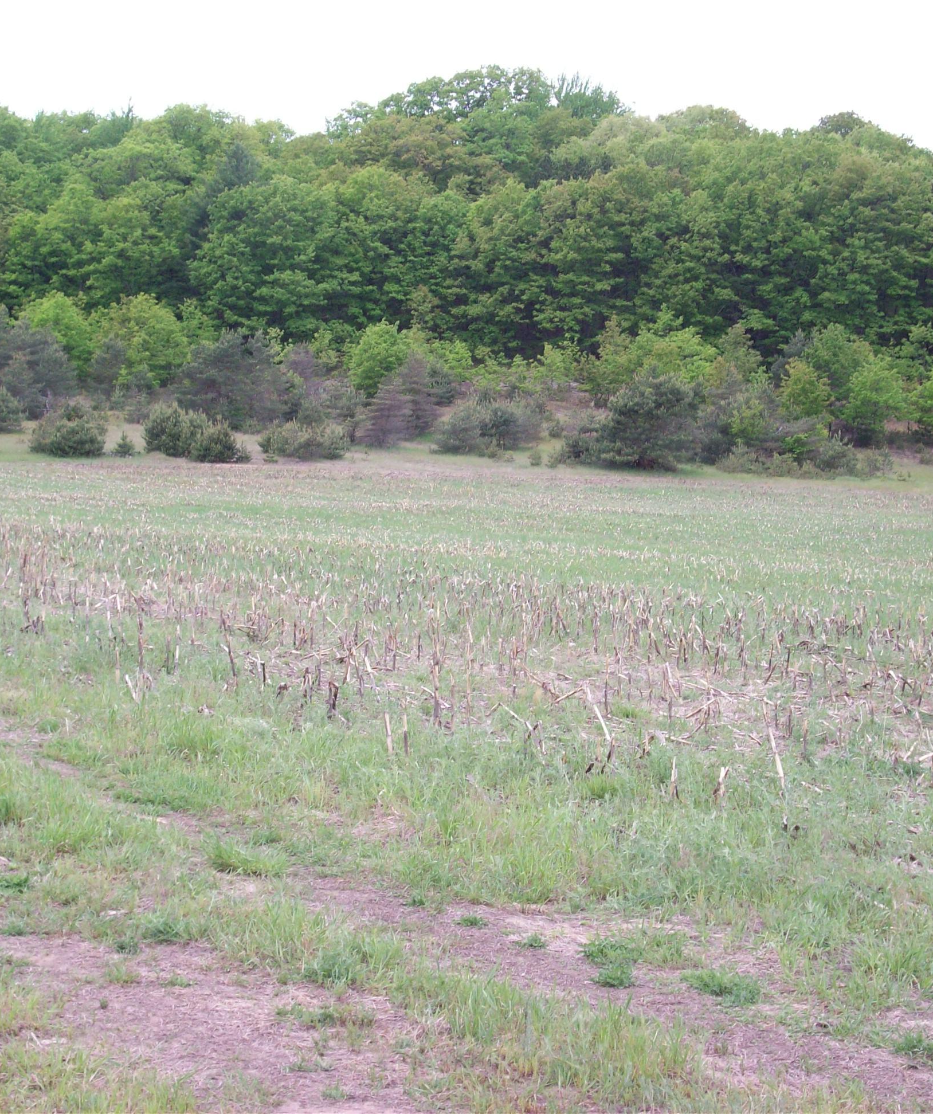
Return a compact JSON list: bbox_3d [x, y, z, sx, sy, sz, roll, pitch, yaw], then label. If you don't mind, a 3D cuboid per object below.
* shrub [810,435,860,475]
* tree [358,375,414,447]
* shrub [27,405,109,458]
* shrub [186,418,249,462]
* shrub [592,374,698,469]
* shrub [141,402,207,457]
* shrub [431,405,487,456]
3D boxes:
[{"bbox_3d":[8.586,-2.380,54.000,1.154,0.918,1.107,0,4,0],"label":"shrub"},{"bbox_3d":[-2.453,-4.462,71.000,1.690,2.138,1.620,0,4,0],"label":"tree"},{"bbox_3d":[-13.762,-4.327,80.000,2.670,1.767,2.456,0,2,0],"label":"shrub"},{"bbox_3d":[-6.629,-3.105,62.000,1.626,1.175,1.559,0,4,0],"label":"shrub"},{"bbox_3d":[4.502,-3.369,58.000,2.564,2.339,2.458,0,4,0],"label":"shrub"},{"bbox_3d":[-8.108,-3.569,64.500,1.786,1.504,1.712,0,4,0],"label":"shrub"},{"bbox_3d":[-0.264,-4.442,81.000,1.829,1.749,1.682,0,2,0],"label":"shrub"}]

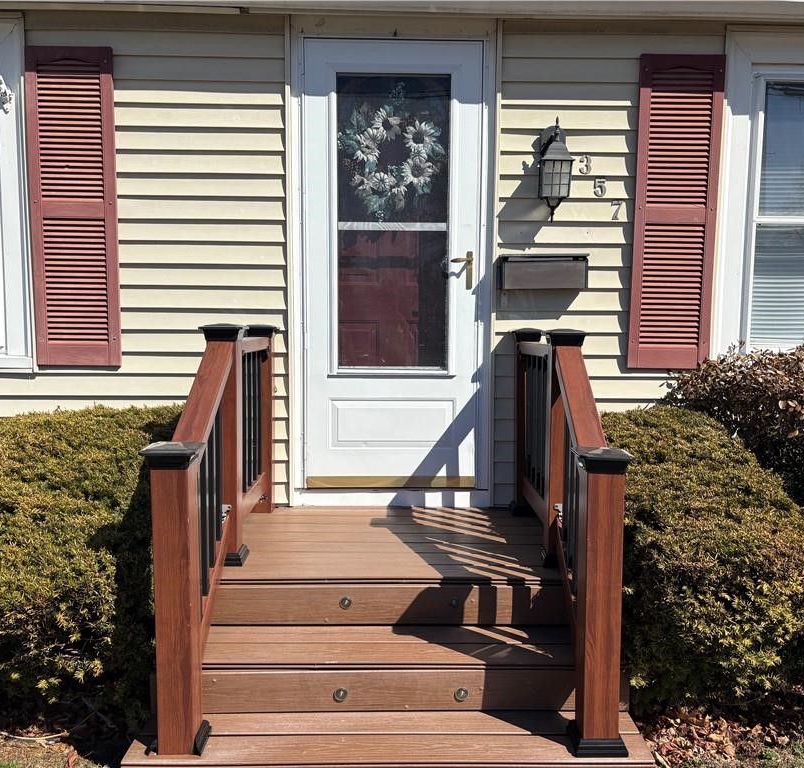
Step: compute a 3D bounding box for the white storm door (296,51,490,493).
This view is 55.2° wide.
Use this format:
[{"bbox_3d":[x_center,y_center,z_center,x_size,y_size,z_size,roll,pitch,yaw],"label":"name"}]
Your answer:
[{"bbox_3d":[-0.041,-0.516,3.526,0.830,2.050,0.070,0,6,-1],"label":"white storm door"}]

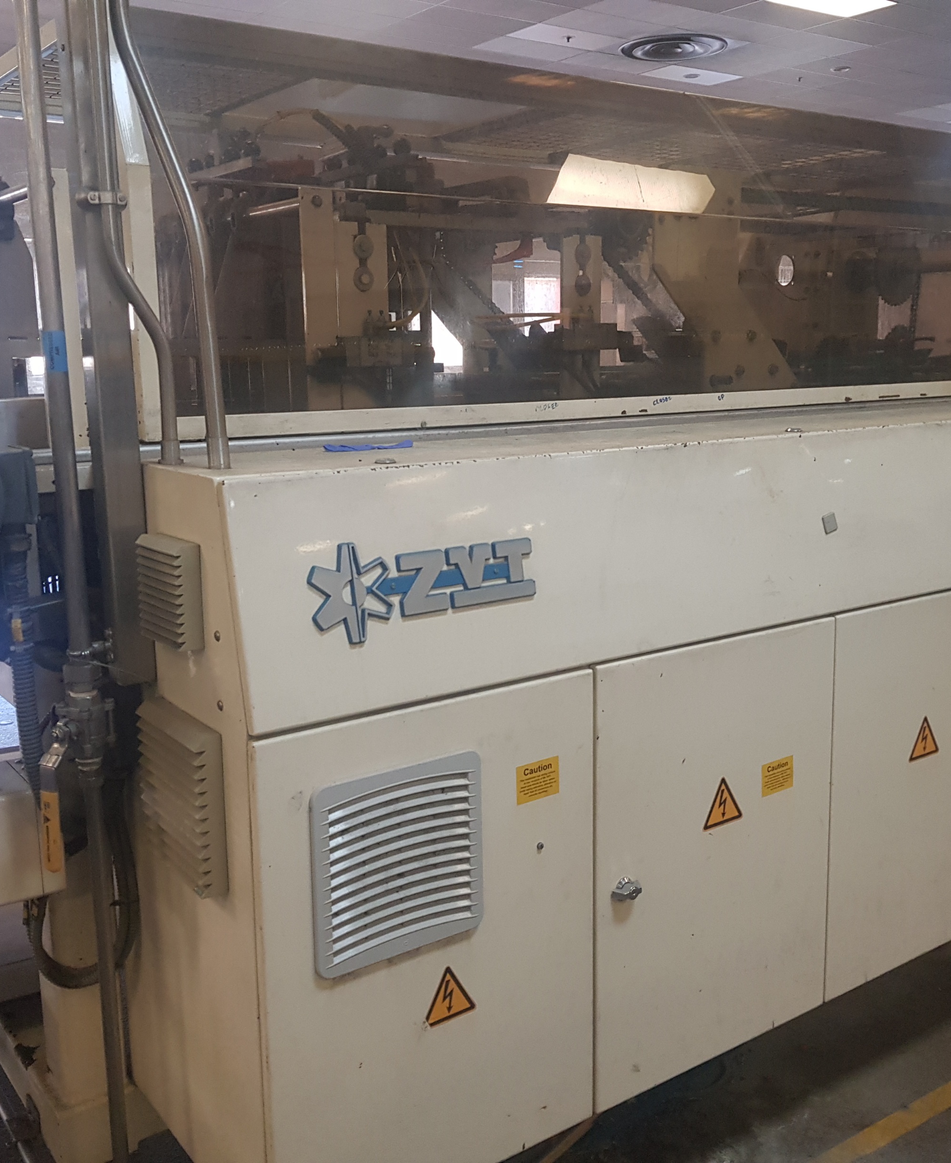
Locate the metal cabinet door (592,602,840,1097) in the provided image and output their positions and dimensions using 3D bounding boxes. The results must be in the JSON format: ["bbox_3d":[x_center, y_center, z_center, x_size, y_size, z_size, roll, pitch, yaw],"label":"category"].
[{"bbox_3d":[0.419,0.471,2.036,0.577,0.765,0.030,-8,12,-34],"label":"metal cabinet door"}]

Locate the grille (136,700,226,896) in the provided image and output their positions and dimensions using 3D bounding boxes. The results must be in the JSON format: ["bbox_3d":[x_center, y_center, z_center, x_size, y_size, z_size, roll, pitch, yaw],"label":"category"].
[{"bbox_3d":[-0.412,0.299,1.636,0.040,0.226,0.227,-8,12,-34],"label":"grille"}]

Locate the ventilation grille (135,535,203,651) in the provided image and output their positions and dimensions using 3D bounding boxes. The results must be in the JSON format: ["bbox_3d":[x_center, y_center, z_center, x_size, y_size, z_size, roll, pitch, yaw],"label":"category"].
[{"bbox_3d":[-0.414,0.016,1.579,0.040,0.141,0.142,-8,12,-34],"label":"ventilation grille"}]

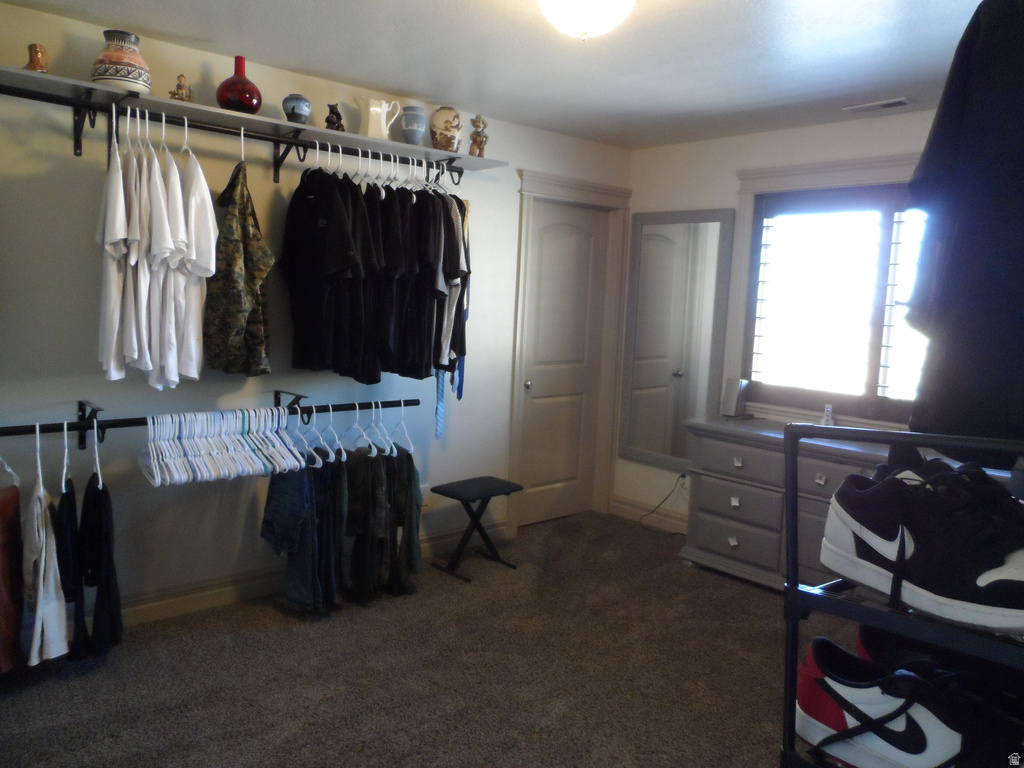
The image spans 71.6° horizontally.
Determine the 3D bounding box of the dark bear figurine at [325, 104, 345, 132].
[{"bbox_3d":[-0.801,-1.188,3.215,0.082,0.146,0.075,-2,9,-29],"label":"dark bear figurine"}]

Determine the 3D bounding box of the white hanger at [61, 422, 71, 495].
[{"bbox_3d":[-1.621,0.252,2.582,0.012,0.240,0.420,-2,9,-30],"label":"white hanger"}]

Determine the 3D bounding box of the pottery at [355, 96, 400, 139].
[{"bbox_3d":[-0.634,-1.236,3.351,0.235,0.216,0.140,-1,8,-21],"label":"pottery"}]

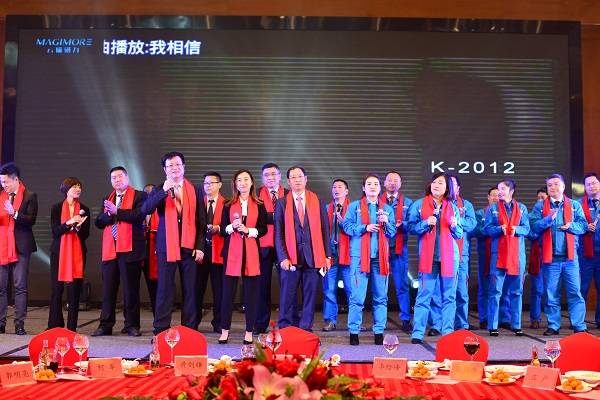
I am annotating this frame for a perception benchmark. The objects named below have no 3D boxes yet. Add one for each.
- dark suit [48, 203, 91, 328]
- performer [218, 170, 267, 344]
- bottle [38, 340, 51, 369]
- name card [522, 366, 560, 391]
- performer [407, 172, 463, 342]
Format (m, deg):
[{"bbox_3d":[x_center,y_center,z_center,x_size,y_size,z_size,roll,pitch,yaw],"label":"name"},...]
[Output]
[{"bbox_3d":[-2.412,0.696,8.720,0.430,1.380,0.310,1,-4,-14],"label":"dark suit"},{"bbox_3d":[-0.555,0.550,8.040,0.460,1.660,0.340,0,-3,0],"label":"performer"},{"bbox_3d":[-1.463,0.887,4.770,0.060,0.165,0.060,0,-3,0],"label":"bottle"},{"bbox_3d":[1.248,0.911,4.290,0.190,0.108,0.080,-2,-4,32],"label":"name card"},{"bbox_3d":[1.313,0.567,8.077,0.500,1.630,0.400,0,-3,6],"label":"performer"}]

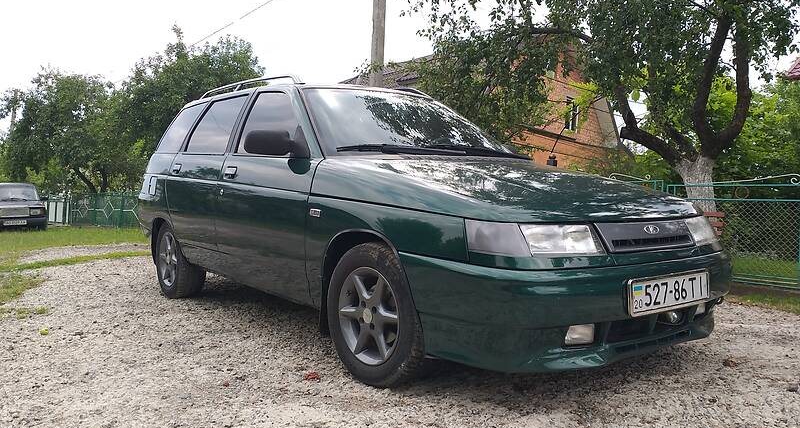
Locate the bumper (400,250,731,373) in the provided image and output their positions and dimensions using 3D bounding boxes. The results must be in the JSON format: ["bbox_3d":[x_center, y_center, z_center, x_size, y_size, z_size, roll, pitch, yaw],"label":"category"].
[{"bbox_3d":[0.805,0.306,2.359,1.640,0.370,0.560,-1,2,-37],"label":"bumper"}]

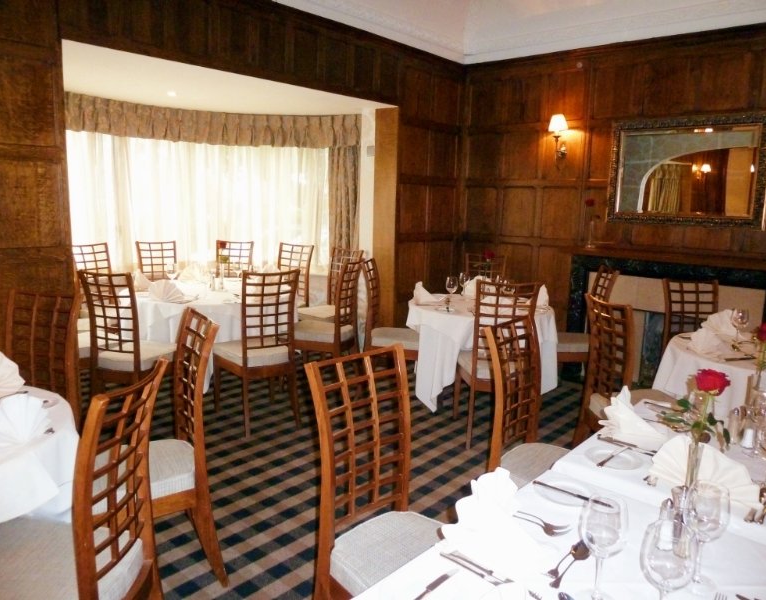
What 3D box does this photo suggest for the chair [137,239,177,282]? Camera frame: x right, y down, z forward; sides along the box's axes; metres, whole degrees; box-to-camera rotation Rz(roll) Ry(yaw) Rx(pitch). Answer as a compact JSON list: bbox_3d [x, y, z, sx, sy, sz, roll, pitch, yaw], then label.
[{"bbox_3d":[-2.021,-0.008,5.313,0.420,1.020,0.540,-4,11,-29],"label":"chair"}]

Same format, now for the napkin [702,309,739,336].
[{"bbox_3d":[1.867,0.136,3.252,0.220,0.130,0.140,3,10,8],"label":"napkin"}]

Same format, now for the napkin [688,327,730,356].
[{"bbox_3d":[1.625,0.192,2.895,0.140,0.130,0.220,1,10,-6],"label":"napkin"}]

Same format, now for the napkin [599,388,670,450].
[{"bbox_3d":[0.801,0.350,1.811,0.190,0.140,0.220,10,13,41],"label":"napkin"}]

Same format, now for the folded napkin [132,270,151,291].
[{"bbox_3d":[-1.767,-0.147,4.355,0.190,0.145,0.240,-3,11,-22],"label":"folded napkin"}]

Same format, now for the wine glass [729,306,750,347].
[{"bbox_3d":[1.867,0.139,3.011,0.085,0.195,0.085,1,10,0],"label":"wine glass"}]

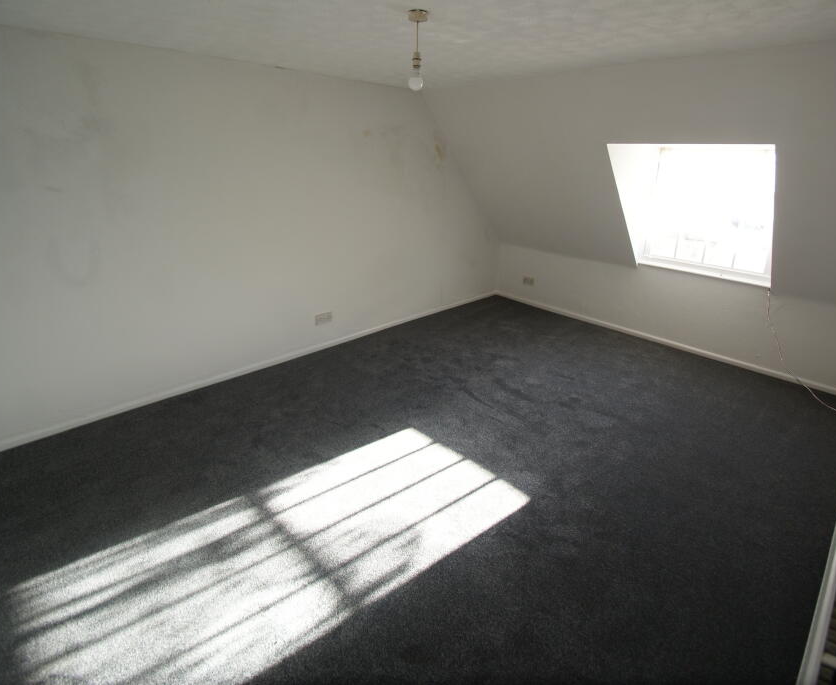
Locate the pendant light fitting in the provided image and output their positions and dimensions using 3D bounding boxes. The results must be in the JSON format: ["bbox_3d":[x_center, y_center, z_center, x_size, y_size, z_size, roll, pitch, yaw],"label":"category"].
[{"bbox_3d":[0.000,-1.232,1.813,0.079,0.283,0.079,1,24,0],"label":"pendant light fitting"}]

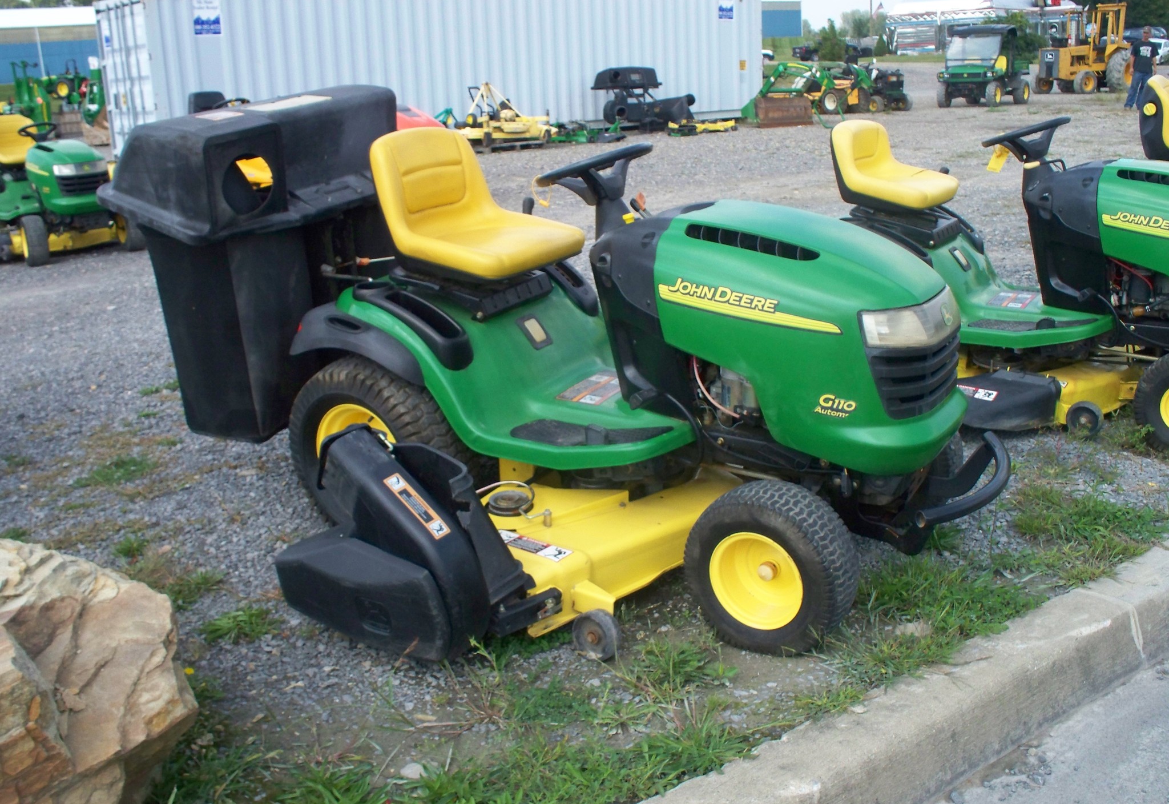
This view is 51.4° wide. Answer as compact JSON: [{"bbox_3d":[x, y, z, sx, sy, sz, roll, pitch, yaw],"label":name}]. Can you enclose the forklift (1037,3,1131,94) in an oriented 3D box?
[{"bbox_3d":[13.958,-9.884,34.000,1.750,2.450,3.100,12,22,42],"label":"forklift"}]

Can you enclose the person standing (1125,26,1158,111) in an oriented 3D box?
[{"bbox_3d":[12.324,-7.383,26.900,0.620,1.780,0.420,4,17,25],"label":"person standing"}]

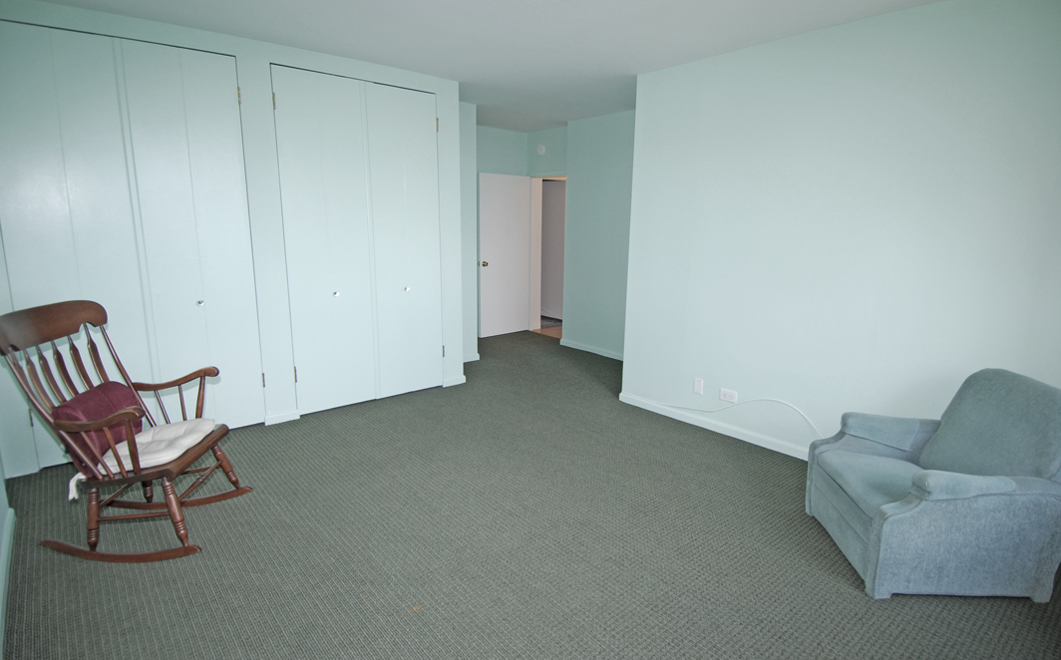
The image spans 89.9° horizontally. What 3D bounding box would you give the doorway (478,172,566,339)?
[{"bbox_3d":[-0.007,-0.858,6.489,0.860,2.040,0.850,-10,16,-41],"label":"doorway"}]

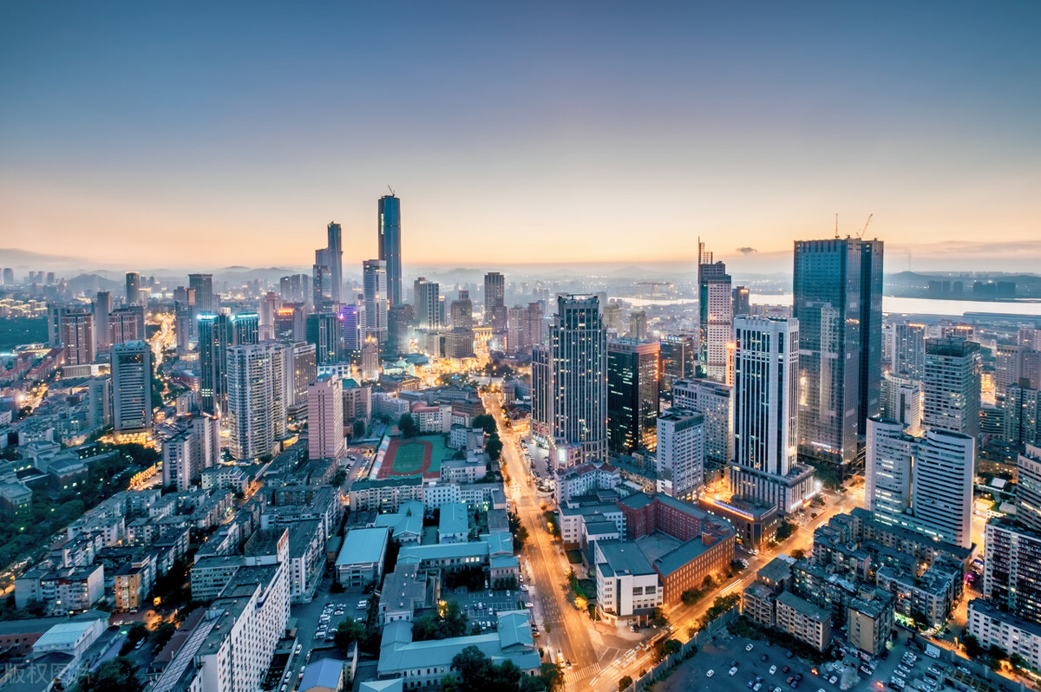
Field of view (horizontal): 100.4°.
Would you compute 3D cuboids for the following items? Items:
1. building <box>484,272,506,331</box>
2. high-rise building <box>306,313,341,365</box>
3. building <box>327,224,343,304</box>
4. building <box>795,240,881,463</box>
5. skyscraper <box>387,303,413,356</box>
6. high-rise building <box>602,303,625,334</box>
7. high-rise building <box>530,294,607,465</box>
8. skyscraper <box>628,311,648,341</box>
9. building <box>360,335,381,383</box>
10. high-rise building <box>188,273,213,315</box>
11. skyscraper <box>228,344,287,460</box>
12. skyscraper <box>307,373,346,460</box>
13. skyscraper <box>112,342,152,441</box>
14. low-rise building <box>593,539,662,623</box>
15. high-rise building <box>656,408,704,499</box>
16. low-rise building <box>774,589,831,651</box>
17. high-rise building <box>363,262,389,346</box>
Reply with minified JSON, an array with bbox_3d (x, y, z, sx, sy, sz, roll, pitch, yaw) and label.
[{"bbox_3d":[-59.885,-86.605,1004.509,43.000,171.000,40.000,-1,7,-8],"label":"building"},{"bbox_3d":[-364.960,-13.700,805.000,42.000,97.000,43.000,5,8,38],"label":"high-rise building"},{"bbox_3d":[-685.350,-280.220,1600.000,50.000,340.000,48.000,-3,7,-23],"label":"building"},{"bbox_3d":[313.110,-0.120,426.070,58.000,213.000,47.000,-4,8,-34],"label":"building"},{"bbox_3d":[-238.270,-26.390,853.690,31.000,117.000,31.000,4,8,35],"label":"skyscraper"},{"bbox_3d":[219.160,-46.730,1016.140,33.000,101.000,26.000,-4,8,-34],"label":"high-rise building"},{"bbox_3d":[45.560,27.140,427.530,70.000,158.000,48.000,0,7,3],"label":"high-rise building"},{"bbox_3d":[238.000,-24.070,868.923,33.000,95.000,20.000,-5,8,-38],"label":"skyscraper"},{"bbox_3d":[-246.570,20.610,710.000,26.000,70.000,25.000,-1,6,-12],"label":"building"},{"bbox_3d":[-914.610,-130.300,1240.000,48.000,155.000,38.000,-3,7,-30],"label":"high-rise building"},{"bbox_3d":[-261.340,50.210,433.890,38.000,110.000,38.000,5,8,38],"label":"skyscraper"},{"bbox_3d":[-178.580,69.290,399.620,23.500,84.000,30.000,-1,7,-9],"label":"skyscraper"},{"bbox_3d":[-424.510,49.910,475.000,32.000,106.000,22.000,-3,7,-27],"label":"skyscraper"},{"bbox_3d":[55.509,124.713,229.286,27.000,25.000,28.000,-1,7,-8],"label":"low-rise building"},{"bbox_3d":[124.900,86.600,336.800,38.000,66.000,14.500,-4,7,-36],"label":"high-rise building"},{"bbox_3d":[137.500,134.500,211.000,9.000,16.000,20.000,-5,8,-40],"label":"low-rise building"},{"bbox_3d":[-317.550,-90.320,950.000,37.000,196.000,37.000,2,6,17],"label":"high-rise building"}]

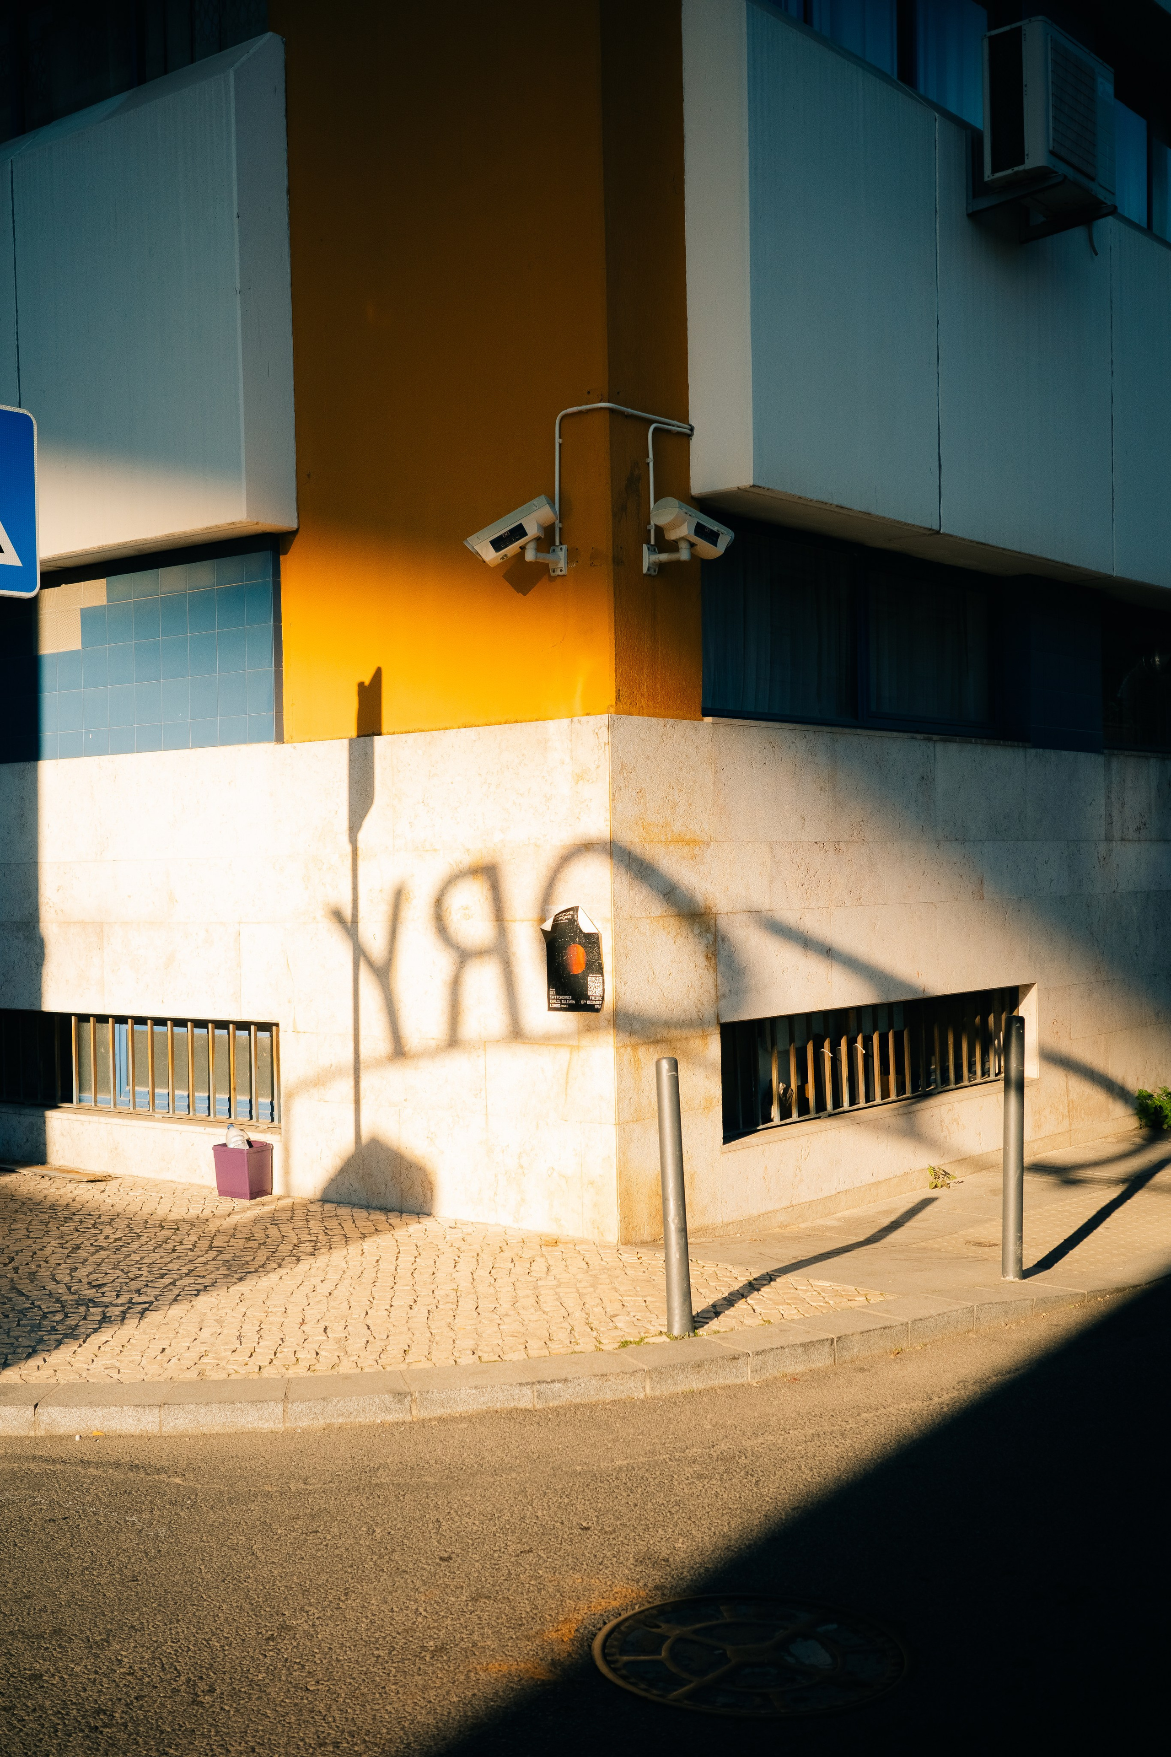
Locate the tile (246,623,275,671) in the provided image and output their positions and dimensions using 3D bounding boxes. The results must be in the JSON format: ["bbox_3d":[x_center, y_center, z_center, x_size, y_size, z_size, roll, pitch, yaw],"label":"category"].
[{"bbox_3d":[-1.469,-1.039,8.812,0.182,0.198,0.010,-1,0,39],"label":"tile"}]

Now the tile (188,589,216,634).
[{"bbox_3d":[-1.775,-1.236,9.052,0.199,0.198,0.010,-1,0,39],"label":"tile"}]

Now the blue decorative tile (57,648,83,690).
[{"bbox_3d":[-2.615,-1.058,9.917,0.198,0.200,0.010,-1,0,37],"label":"blue decorative tile"}]

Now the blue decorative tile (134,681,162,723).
[{"bbox_3d":[-2.128,-0.858,9.496,0.200,0.200,0.010,-1,1,38],"label":"blue decorative tile"}]

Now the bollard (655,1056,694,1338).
[{"bbox_3d":[0.291,1.044,6.400,0.081,0.905,0.081,-3,0,0],"label":"bollard"}]

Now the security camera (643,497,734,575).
[{"bbox_3d":[0.383,-1.365,7.950,0.340,0.270,0.250,17,-13,-43],"label":"security camera"}]

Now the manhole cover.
[{"bbox_3d":[0.337,1.588,3.979,0.637,0.040,0.637,-1,0,0],"label":"manhole cover"}]

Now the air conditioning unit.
[{"bbox_3d":[2.282,-3.702,9.578,0.315,0.703,0.797,-1,1,38],"label":"air conditioning unit"}]

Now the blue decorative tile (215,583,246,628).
[{"bbox_3d":[-1.619,-1.238,8.928,0.194,0.198,0.010,-1,0,39],"label":"blue decorative tile"}]

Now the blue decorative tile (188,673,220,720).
[{"bbox_3d":[-1.821,-0.864,9.329,0.198,0.200,0.010,-1,0,37],"label":"blue decorative tile"}]

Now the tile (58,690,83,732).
[{"bbox_3d":[-2.617,-0.843,9.922,0.198,0.200,0.010,-1,0,37],"label":"tile"}]

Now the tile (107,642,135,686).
[{"bbox_3d":[-2.287,-1.055,9.618,0.200,0.200,0.010,-1,1,38],"label":"tile"}]

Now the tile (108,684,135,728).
[{"bbox_3d":[-2.299,-0.850,9.685,0.198,0.200,0.010,-1,0,37],"label":"tile"}]

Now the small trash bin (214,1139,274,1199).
[{"bbox_3d":[-1.597,1.354,9.097,0.238,0.237,0.165,-1,0,37],"label":"small trash bin"}]

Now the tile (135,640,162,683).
[{"bbox_3d":[-2.083,-1.030,9.302,0.199,0.198,0.010,-1,0,39],"label":"tile"}]

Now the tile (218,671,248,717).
[{"bbox_3d":[-1.644,-0.862,9.112,0.200,0.200,0.010,-1,1,38],"label":"tile"}]

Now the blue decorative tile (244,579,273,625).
[{"bbox_3d":[-1.506,-1.267,8.992,0.187,0.200,0.010,-1,1,38],"label":"blue decorative tile"}]

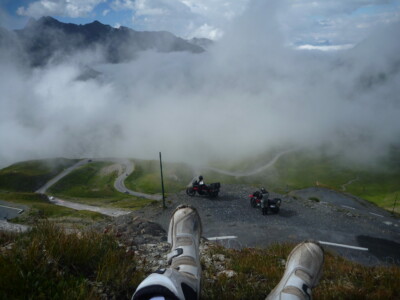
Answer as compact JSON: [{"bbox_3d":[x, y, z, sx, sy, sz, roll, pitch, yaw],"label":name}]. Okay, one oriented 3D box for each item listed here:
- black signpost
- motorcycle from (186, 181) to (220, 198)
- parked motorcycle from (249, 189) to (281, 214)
[{"bbox_3d":[-2.327,1.954,20.058,0.090,3.700,0.090,-2,18,0],"label":"black signpost"},{"bbox_3d":[0.246,2.575,21.780,2.150,1.320,0.880,2,18,12],"label":"motorcycle"},{"bbox_3d":[3.940,3.143,19.707,2.130,1.270,0.880,11,21,34],"label":"parked motorcycle"}]

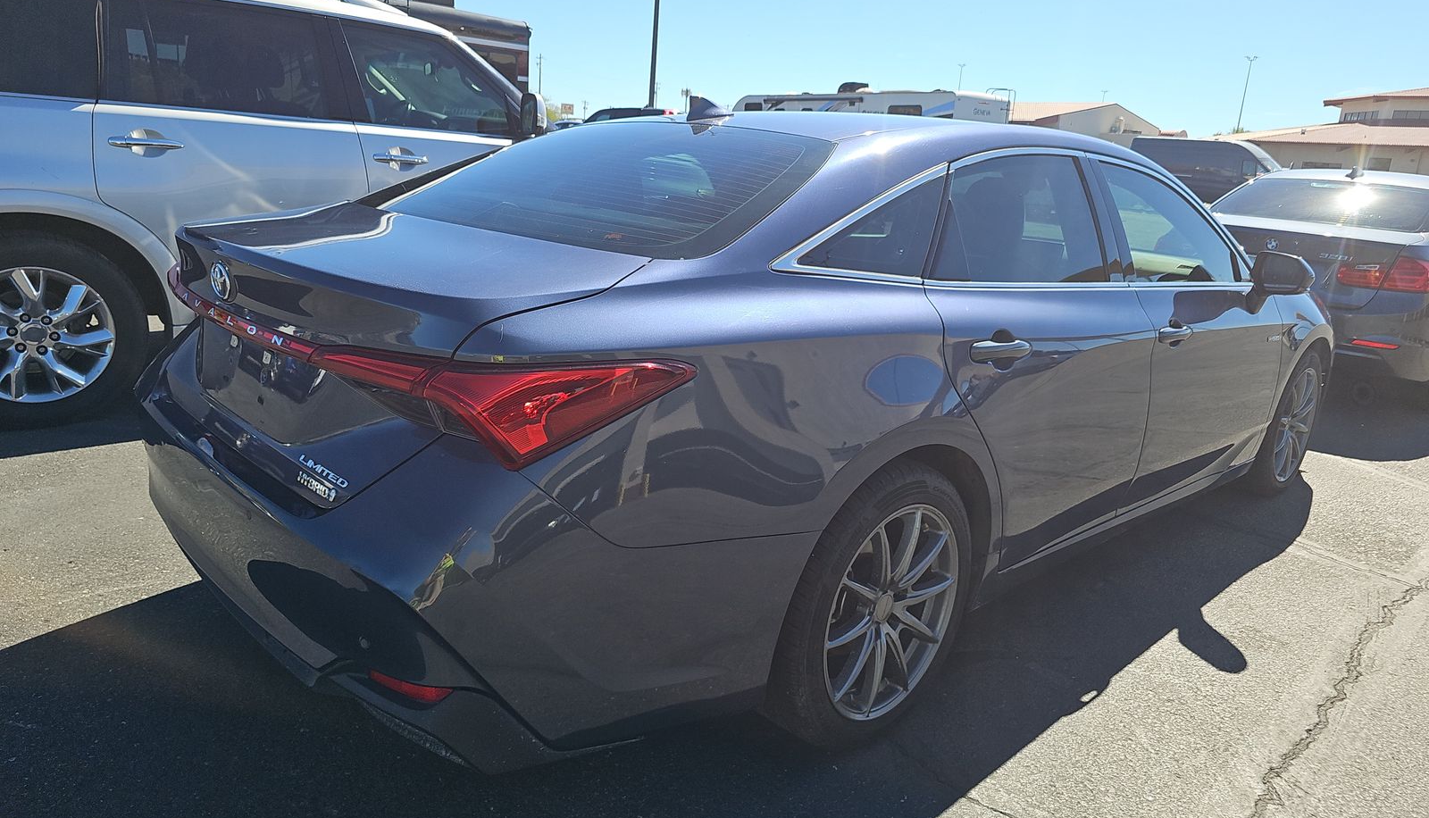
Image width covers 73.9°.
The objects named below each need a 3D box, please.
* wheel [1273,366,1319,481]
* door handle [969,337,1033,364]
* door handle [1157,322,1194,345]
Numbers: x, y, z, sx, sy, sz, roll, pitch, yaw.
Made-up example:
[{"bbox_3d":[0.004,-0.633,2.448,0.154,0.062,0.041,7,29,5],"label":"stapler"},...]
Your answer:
[{"bbox_3d":[2.425,0.051,4.109,0.490,0.490,0.190,-11,21,-43],"label":"wheel"},{"bbox_3d":[0.644,-0.132,2.124,0.238,0.050,0.047,-11,21,-43],"label":"door handle"},{"bbox_3d":[1.377,-0.222,2.826,0.238,0.050,0.047,-11,21,-43],"label":"door handle"}]

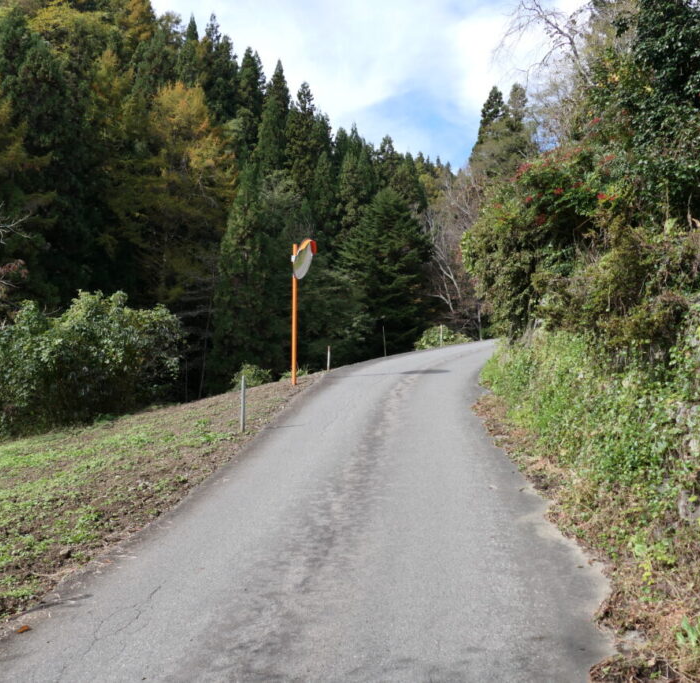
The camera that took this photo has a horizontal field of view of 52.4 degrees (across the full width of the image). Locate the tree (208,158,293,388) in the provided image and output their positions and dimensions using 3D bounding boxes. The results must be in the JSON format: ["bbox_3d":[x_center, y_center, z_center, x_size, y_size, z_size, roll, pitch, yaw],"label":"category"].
[{"bbox_3d":[-3.820,-2.180,27.000,3.110,9.230,3.110,0,0,0],"label":"tree"}]

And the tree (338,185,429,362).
[{"bbox_3d":[1.650,-2.950,34.000,4.400,8.930,4.400,0,0,0],"label":"tree"}]

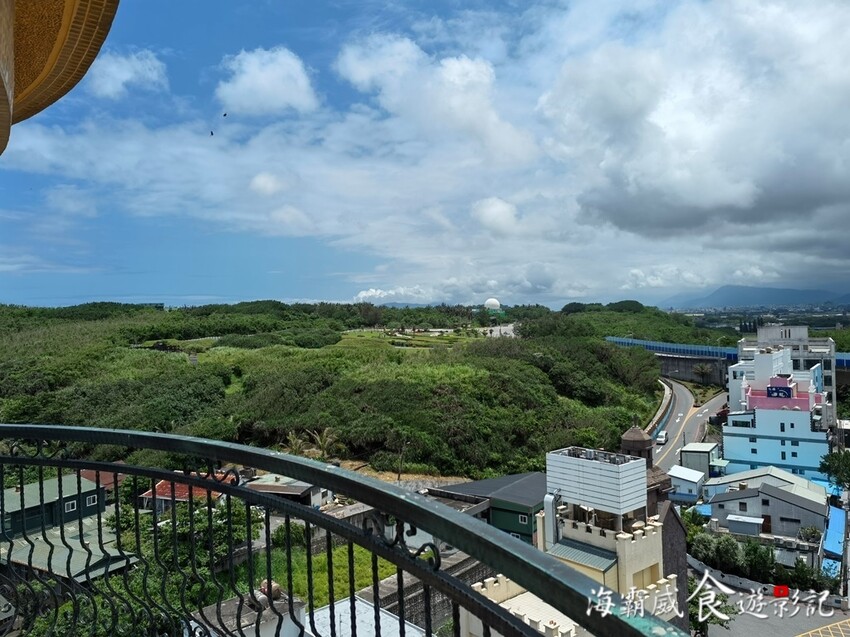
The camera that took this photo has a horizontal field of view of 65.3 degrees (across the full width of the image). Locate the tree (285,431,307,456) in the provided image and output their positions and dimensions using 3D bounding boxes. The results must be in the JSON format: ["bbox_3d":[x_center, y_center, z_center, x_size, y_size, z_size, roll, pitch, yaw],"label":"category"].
[{"bbox_3d":[-23.251,22.622,119.000,4.100,4.700,4.000,0,1,0],"label":"tree"}]

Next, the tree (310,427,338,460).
[{"bbox_3d":[-17.892,22.254,118.000,5.000,5.600,4.800,0,1,0],"label":"tree"}]

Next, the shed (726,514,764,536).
[{"bbox_3d":[37.137,23.985,76.800,3.750,1.700,1.650,0,1,30],"label":"shed"}]

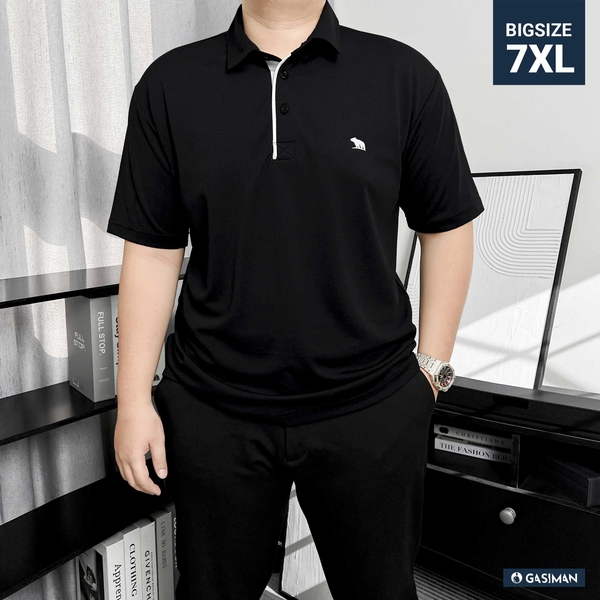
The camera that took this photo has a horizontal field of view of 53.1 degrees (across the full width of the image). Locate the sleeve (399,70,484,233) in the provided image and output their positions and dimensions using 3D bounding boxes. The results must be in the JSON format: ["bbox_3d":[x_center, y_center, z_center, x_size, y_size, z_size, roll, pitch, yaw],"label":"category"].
[{"bbox_3d":[0.234,-0.239,1.010,0.130,0.258,0.165,-7,8,1],"label":"sleeve"}]

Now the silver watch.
[{"bbox_3d":[0.219,0.120,0.980,0.066,0.045,0.060,17,-3,-40],"label":"silver watch"}]

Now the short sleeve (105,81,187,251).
[{"bbox_3d":[-0.253,-0.218,1.010,0.130,0.258,0.165,3,8,0],"label":"short sleeve"}]

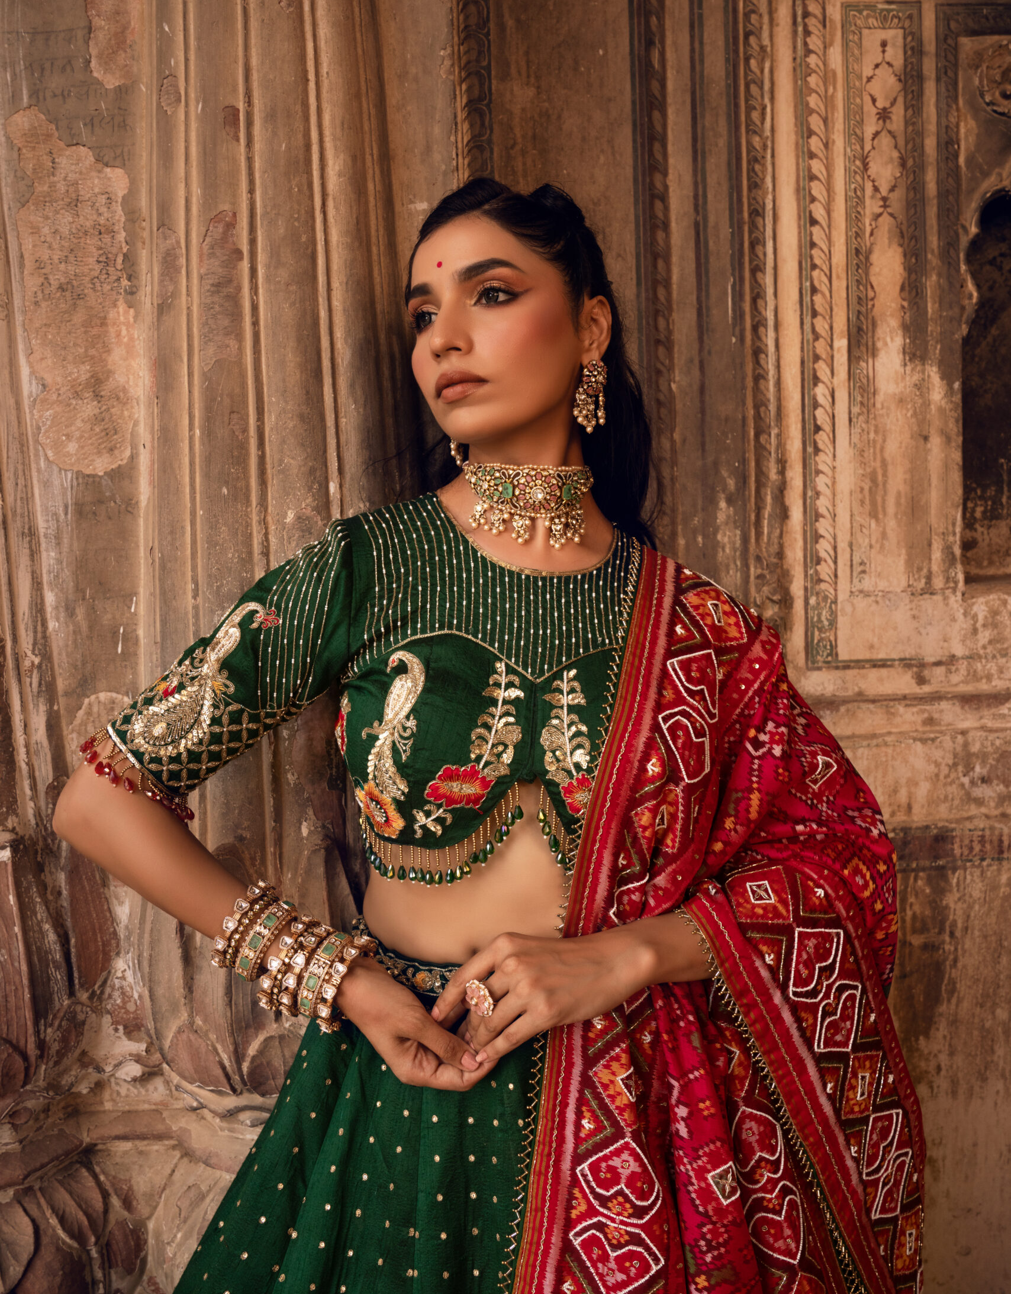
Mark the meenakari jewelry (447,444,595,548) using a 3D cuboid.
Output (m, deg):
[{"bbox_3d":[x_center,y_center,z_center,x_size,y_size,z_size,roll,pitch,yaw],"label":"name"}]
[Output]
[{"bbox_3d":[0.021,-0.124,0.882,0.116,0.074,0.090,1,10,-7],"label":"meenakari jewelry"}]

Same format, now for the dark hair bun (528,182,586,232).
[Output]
[{"bbox_3d":[0.047,-0.402,0.925,0.054,0.045,0.055,-1,0,30],"label":"dark hair bun"}]

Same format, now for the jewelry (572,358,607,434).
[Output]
[{"bbox_3d":[0.072,-0.213,0.865,0.033,0.064,0.015,-1,0,-30],"label":"jewelry"}]

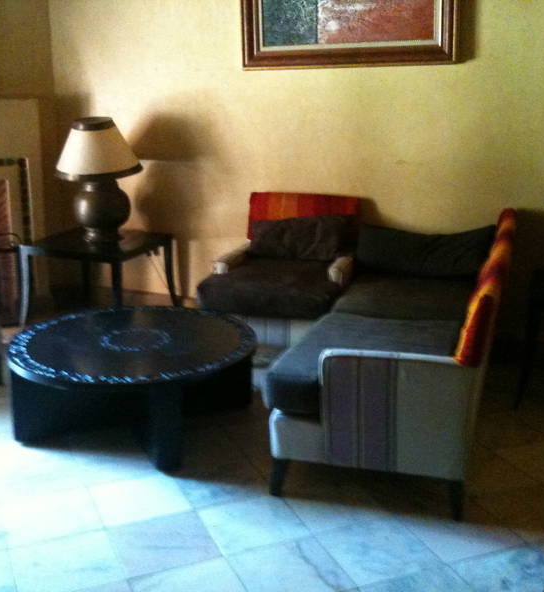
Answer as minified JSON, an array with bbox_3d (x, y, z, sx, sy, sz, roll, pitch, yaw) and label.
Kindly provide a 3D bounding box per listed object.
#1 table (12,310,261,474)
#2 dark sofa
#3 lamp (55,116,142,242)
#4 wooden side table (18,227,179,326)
[{"bbox_3d":[-0.582,0.368,3.452,1.032,0.372,1.032,0,15,0],"label":"table"},{"bbox_3d":[0.609,0.134,3.508,0.760,0.797,1.835,5,16,16],"label":"dark sofa"},{"bbox_3d":[-1.045,-0.703,4.809,0.505,0.735,0.505,0,15,0],"label":"lamp"},{"bbox_3d":[-1.046,-0.108,4.970,0.682,0.499,0.698,6,16,22],"label":"wooden side table"}]

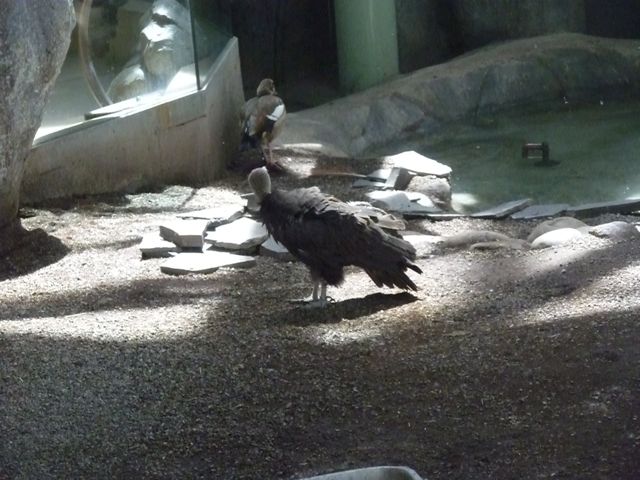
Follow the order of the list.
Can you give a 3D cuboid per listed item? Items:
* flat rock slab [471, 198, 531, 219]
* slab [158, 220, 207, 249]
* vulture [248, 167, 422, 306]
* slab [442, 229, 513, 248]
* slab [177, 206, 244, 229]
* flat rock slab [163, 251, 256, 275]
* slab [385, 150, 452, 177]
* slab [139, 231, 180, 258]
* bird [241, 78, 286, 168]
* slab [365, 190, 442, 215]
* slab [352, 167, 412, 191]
[{"bbox_3d":[0.816,-0.121,9.075,0.300,0.040,0.110,-17,22,-35],"label":"flat rock slab"},{"bbox_3d":[-0.589,-0.026,8.953,0.209,0.055,0.265,-2,18,6],"label":"slab"},{"bbox_3d":[0.067,-0.029,9.192,0.750,0.640,0.320,-3,19,1],"label":"vulture"},{"bbox_3d":[0.751,0.002,9.877,0.335,0.065,0.170,-6,20,-5],"label":"slab"},{"bbox_3d":[-0.480,-0.106,9.256,0.269,0.040,0.209,2,18,17],"label":"slab"},{"bbox_3d":[-0.532,0.120,9.786,0.420,0.035,0.260,4,21,21],"label":"flat rock slab"},{"bbox_3d":[0.481,-0.353,10.538,0.260,0.040,0.360,-12,21,-23],"label":"slab"},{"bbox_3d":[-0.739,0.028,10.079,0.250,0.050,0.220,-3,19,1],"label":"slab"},{"bbox_3d":[-0.319,-0.656,11.271,0.200,0.490,0.360,7,22,27],"label":"bird"},{"bbox_3d":[0.434,-0.176,10.409,0.370,0.070,0.320,-3,19,1],"label":"slab"},{"bbox_3d":[0.286,-0.282,9.644,0.250,0.080,0.160,-4,18,0],"label":"slab"}]

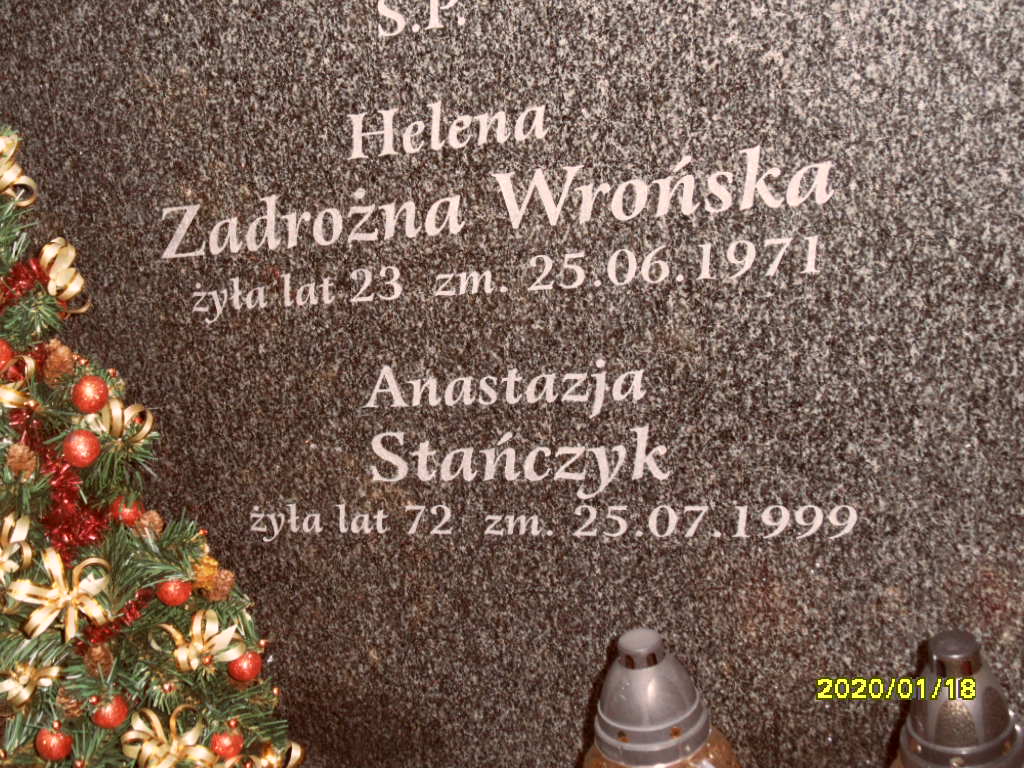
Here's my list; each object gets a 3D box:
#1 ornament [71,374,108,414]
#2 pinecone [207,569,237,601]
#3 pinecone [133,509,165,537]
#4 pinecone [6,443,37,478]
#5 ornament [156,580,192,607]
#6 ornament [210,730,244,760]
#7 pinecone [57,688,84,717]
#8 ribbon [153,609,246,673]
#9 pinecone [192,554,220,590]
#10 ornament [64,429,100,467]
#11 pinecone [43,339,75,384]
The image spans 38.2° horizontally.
[{"bbox_3d":[-0.313,0.008,1.100,0.027,0.027,0.027,-11,18,-6],"label":"ornament"},{"bbox_3d":[-0.222,0.153,1.130,0.023,0.026,0.023,11,32,42],"label":"pinecone"},{"bbox_3d":[-0.278,0.106,1.130,0.023,0.024,0.023,11,32,42],"label":"pinecone"},{"bbox_3d":[-0.361,0.056,1.090,0.023,0.027,0.023,-19,24,-17],"label":"pinecone"},{"bbox_3d":[-0.253,0.154,1.110,0.027,0.027,0.027,-11,18,-6],"label":"ornament"},{"bbox_3d":[-0.223,0.281,1.160,0.027,0.027,0.027,-11,18,-6],"label":"ornament"},{"bbox_3d":[-0.333,0.240,1.115,0.023,0.026,0.023,-19,24,-17],"label":"pinecone"},{"bbox_3d":[-0.237,0.194,1.120,0.070,0.050,0.040,-16,-9,-23],"label":"ribbon"},{"bbox_3d":[-0.233,0.144,1.130,0.023,0.028,0.023,-11,18,-6],"label":"pinecone"},{"bbox_3d":[-0.315,0.047,1.085,0.028,0.028,0.028,-19,24,-17],"label":"ornament"},{"bbox_3d":[-0.343,-0.017,1.120,0.024,0.035,0.024,-11,18,-6],"label":"pinecone"}]

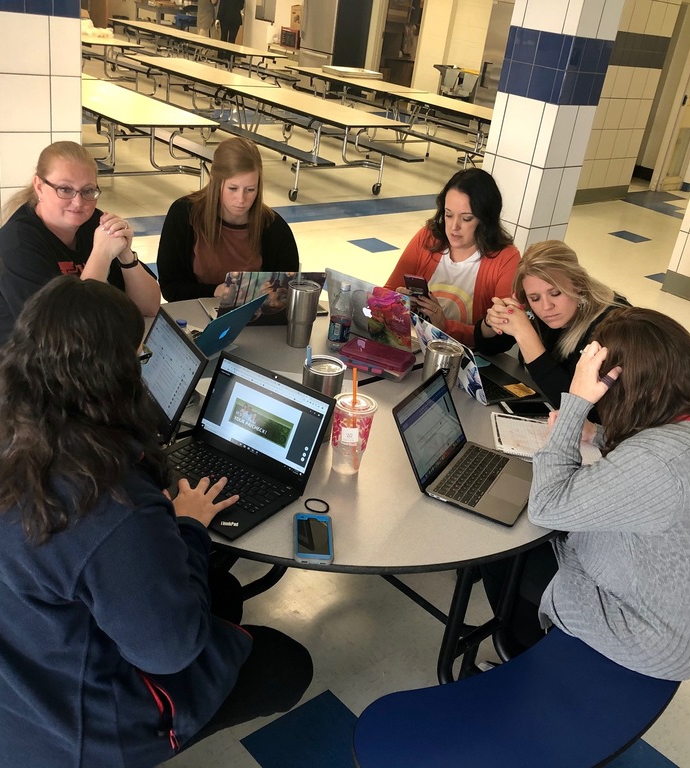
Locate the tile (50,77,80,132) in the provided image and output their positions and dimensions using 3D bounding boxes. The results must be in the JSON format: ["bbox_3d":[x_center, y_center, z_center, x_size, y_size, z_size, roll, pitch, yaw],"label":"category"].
[{"bbox_3d":[-1.610,-1.611,4.783,0.180,0.305,0.012,-14,34,-39],"label":"tile"}]

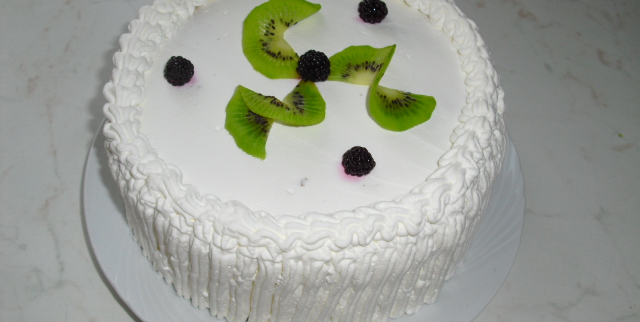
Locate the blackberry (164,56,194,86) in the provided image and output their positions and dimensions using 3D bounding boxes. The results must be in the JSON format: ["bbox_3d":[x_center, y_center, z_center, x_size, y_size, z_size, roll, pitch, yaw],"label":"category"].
[{"bbox_3d":[-0.085,-0.055,0.404,0.018,0.017,0.018,1,53,0],"label":"blackberry"}]

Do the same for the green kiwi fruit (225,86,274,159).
[{"bbox_3d":[-0.042,-0.024,0.385,0.028,0.010,0.053,-14,54,-11],"label":"green kiwi fruit"}]

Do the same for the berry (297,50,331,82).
[{"bbox_3d":[-0.004,-0.058,0.403,0.020,0.018,0.020,1,53,0],"label":"berry"}]

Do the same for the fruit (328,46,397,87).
[{"bbox_3d":[0.025,-0.063,0.413,0.049,0.014,0.031,1,53,0],"label":"fruit"}]

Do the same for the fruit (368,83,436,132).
[{"bbox_3d":[0.048,-0.034,0.394,0.042,0.010,0.033,9,53,6],"label":"fruit"}]

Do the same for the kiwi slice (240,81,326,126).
[{"bbox_3d":[-0.022,-0.038,0.394,0.052,0.013,0.035,1,53,0],"label":"kiwi slice"}]

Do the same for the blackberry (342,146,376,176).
[{"bbox_3d":[0.022,0.000,0.365,0.018,0.016,0.018,1,53,0],"label":"blackberry"}]

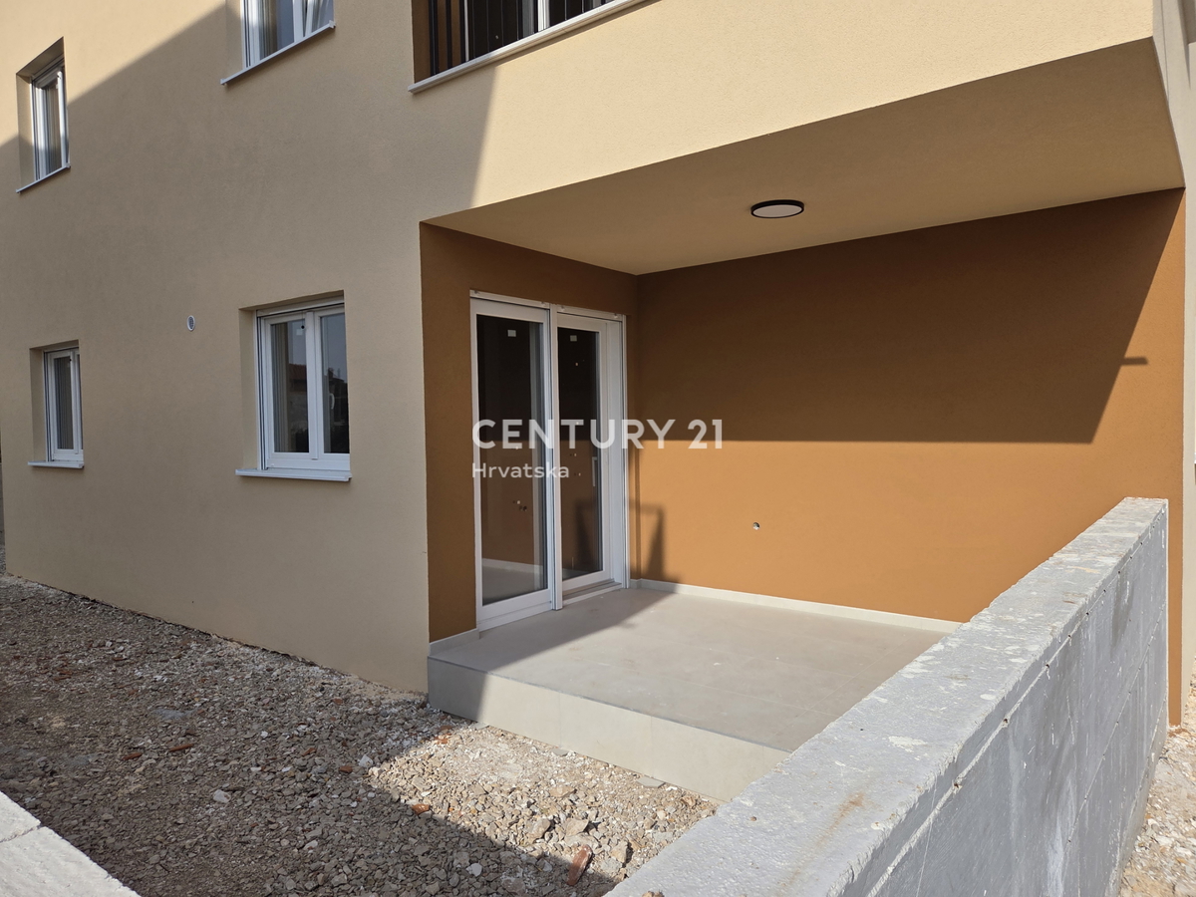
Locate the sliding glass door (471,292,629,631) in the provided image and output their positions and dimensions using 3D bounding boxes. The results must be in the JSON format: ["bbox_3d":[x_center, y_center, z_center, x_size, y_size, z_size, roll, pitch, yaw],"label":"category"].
[{"bbox_3d":[-0.330,0.069,5.991,0.120,2.273,1.759,1,2,38],"label":"sliding glass door"}]

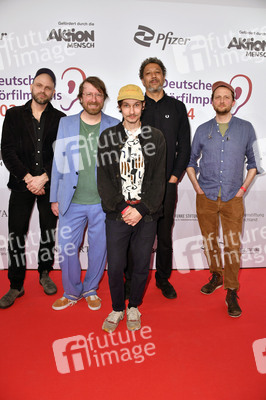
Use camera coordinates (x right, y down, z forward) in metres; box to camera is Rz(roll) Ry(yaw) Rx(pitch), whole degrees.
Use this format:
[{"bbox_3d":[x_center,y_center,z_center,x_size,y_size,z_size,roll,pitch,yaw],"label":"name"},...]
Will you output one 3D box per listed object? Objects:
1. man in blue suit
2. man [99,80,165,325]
[{"bbox_3d":[-0.376,-0.030,2.458,0.580,1.786,0.360,0,11,-6],"label":"man in blue suit"},{"bbox_3d":[-0.005,0.072,2.213,0.500,1.693,0.400,2,11,4],"label":"man"}]

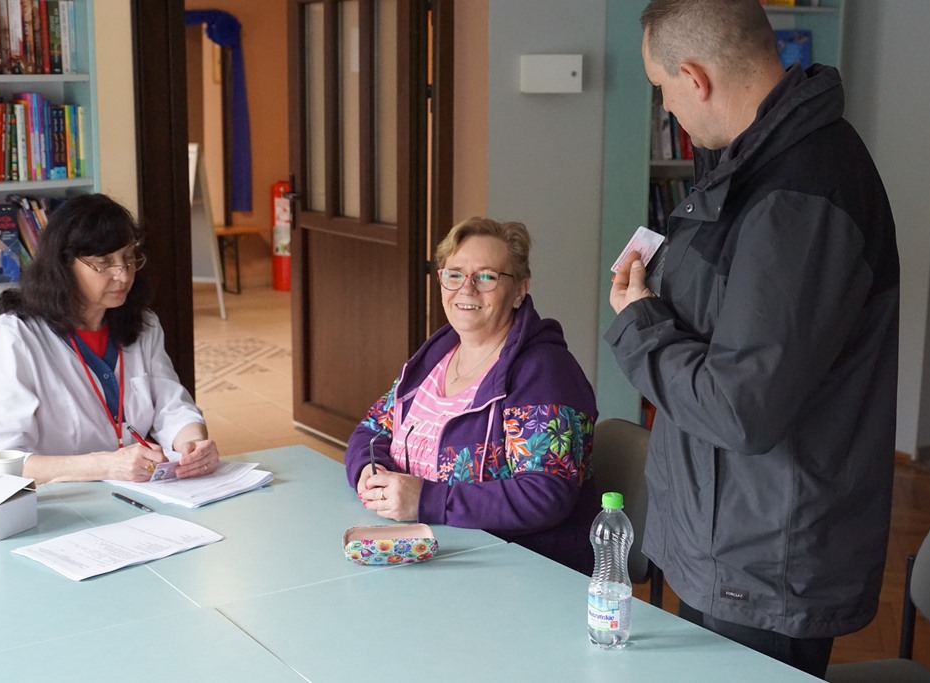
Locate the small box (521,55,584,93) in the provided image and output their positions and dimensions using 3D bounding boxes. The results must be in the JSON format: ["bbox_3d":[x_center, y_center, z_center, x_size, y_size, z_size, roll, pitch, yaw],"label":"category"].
[{"bbox_3d":[0.349,-1.064,5.080,0.215,0.147,0.100,-1,10,-7],"label":"small box"}]

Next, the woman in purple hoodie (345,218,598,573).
[{"bbox_3d":[0.007,0.383,2.704,0.570,1.290,0.700,10,14,42],"label":"woman in purple hoodie"}]

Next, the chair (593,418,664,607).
[{"bbox_3d":[0.156,0.597,2.848,0.560,0.820,0.540,-5,12,-29],"label":"chair"}]

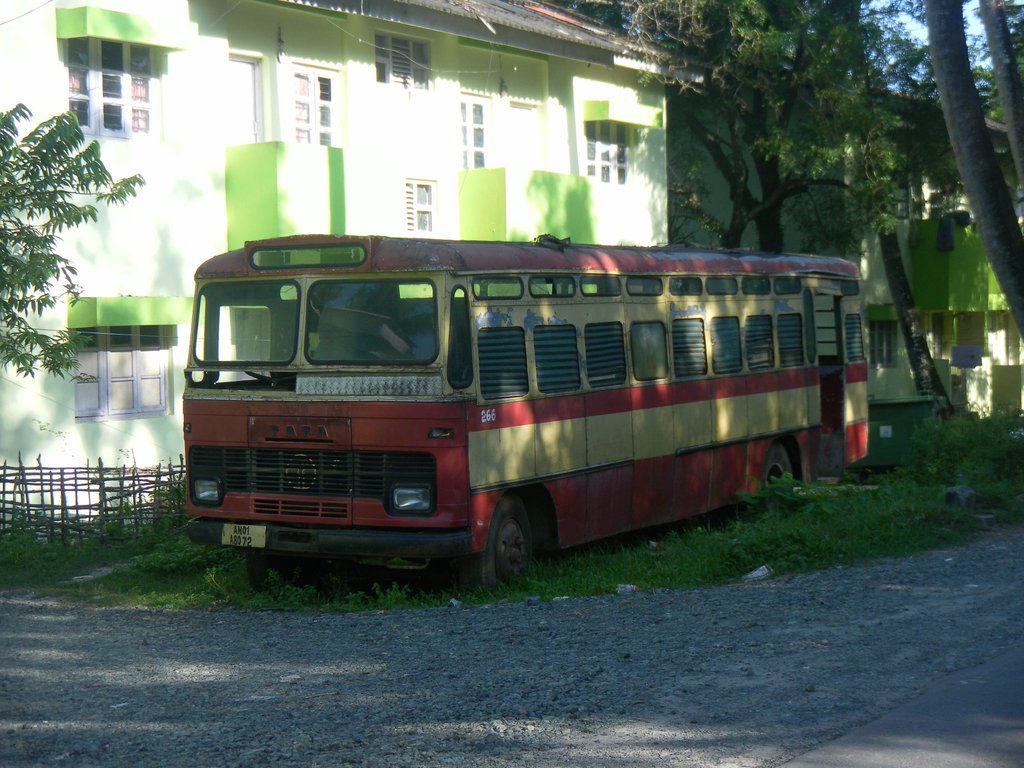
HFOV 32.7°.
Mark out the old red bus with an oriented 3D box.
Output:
[{"bbox_3d":[0.774,0.068,17.477,2.580,2.840,8.990,1,3,31],"label":"old red bus"}]

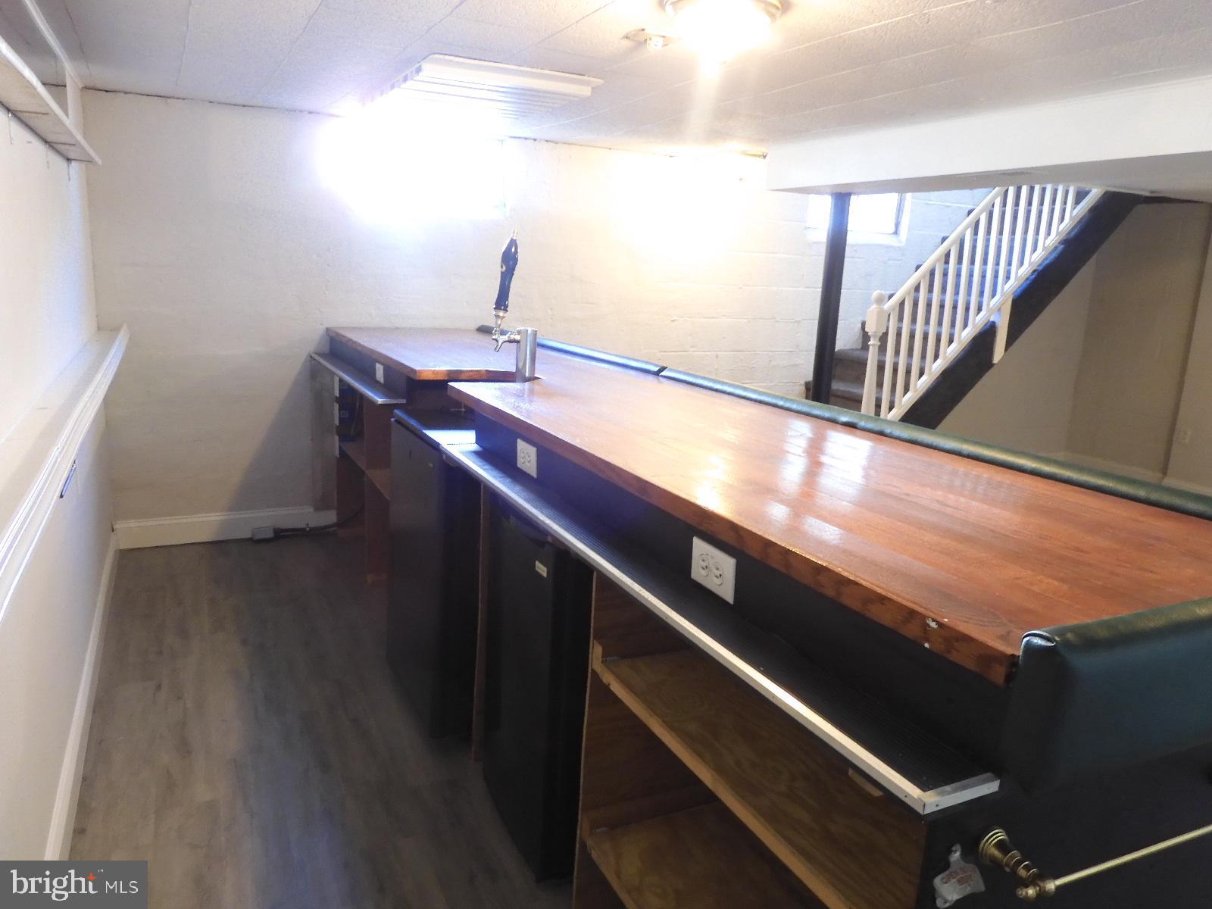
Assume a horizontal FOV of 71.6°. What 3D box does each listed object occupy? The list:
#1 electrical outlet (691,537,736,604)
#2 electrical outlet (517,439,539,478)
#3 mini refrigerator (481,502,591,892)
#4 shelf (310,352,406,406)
[{"bbox_3d":[0.160,0.174,1.269,0.008,0.070,0.115,-3,14,-26],"label":"electrical outlet"},{"bbox_3d":[-0.185,0.008,1.949,0.008,0.070,0.117,-3,14,-26],"label":"electrical outlet"},{"bbox_3d":[-0.019,0.545,2.162,0.480,0.845,0.450,-3,14,-26],"label":"mini refrigerator"},{"bbox_3d":[-1.103,-0.341,3.633,0.110,0.022,1.525,-3,14,-26],"label":"shelf"}]

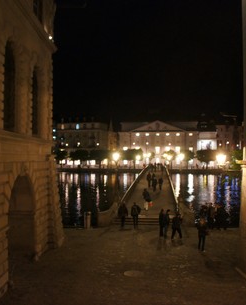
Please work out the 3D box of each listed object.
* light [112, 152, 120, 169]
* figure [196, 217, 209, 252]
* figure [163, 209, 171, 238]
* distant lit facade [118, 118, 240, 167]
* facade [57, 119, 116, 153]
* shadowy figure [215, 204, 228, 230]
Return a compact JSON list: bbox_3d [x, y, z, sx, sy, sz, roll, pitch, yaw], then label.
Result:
[{"bbox_3d":[-2.174,2.506,104.000,0.750,4.900,0.750,0,0,0],"label":"light"},{"bbox_3d":[3.993,4.114,17.300,0.580,1.700,0.400,0,0,0],"label":"figure"},{"bbox_3d":[2.584,4.135,20.000,0.480,1.700,0.360,0,0,22],"label":"figure"},{"bbox_3d":[19.300,-3.200,121.000,41.500,16.300,11.000,0,0,0],"label":"distant lit facade"},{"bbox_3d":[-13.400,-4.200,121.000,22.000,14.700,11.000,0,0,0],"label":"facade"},{"bbox_3d":[6.349,4.183,22.200,0.550,1.700,0.400,0,0,22],"label":"shadowy figure"}]

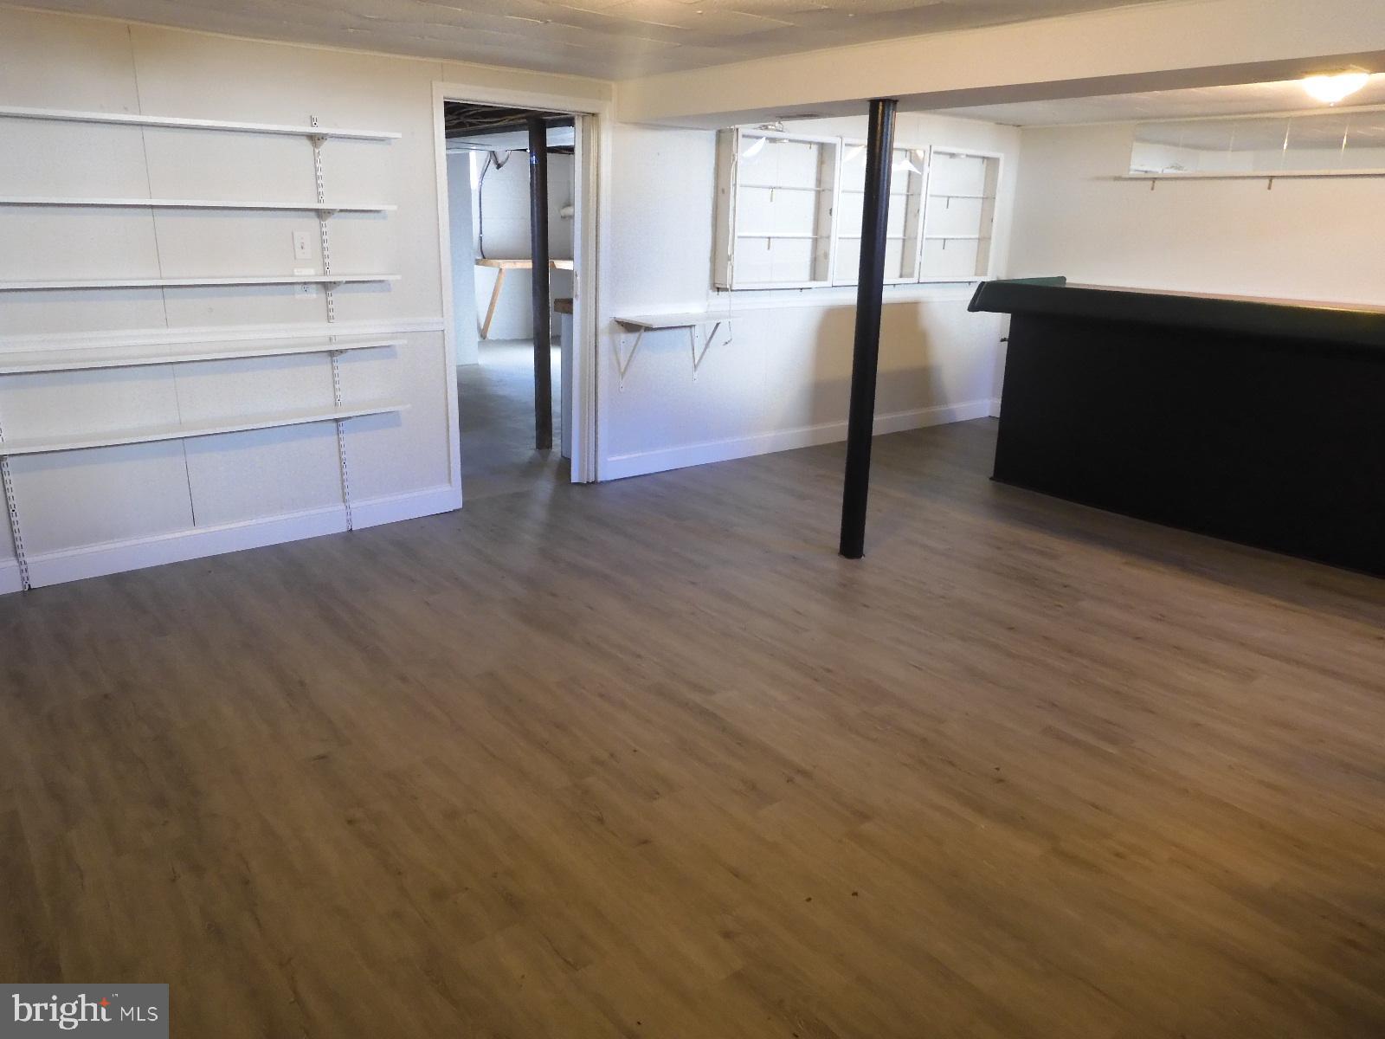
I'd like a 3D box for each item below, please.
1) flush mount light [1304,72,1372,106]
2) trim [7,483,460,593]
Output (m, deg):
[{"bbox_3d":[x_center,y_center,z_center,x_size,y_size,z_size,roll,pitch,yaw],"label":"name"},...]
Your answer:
[{"bbox_3d":[2.787,-1.865,4.163,0.300,0.125,0.300,-13,22,-38],"label":"flush mount light"},{"bbox_3d":[-1.889,0.052,4.222,1.885,0.128,0.018,-13,22,-38],"label":"trim"}]

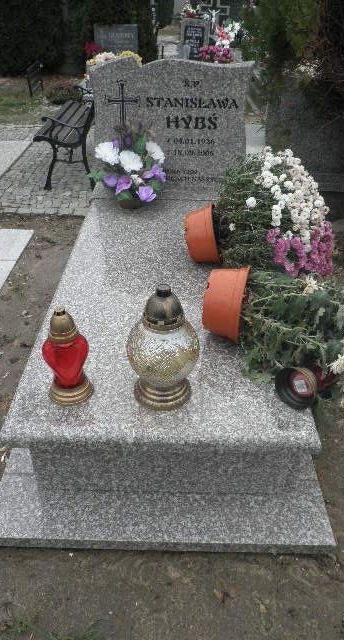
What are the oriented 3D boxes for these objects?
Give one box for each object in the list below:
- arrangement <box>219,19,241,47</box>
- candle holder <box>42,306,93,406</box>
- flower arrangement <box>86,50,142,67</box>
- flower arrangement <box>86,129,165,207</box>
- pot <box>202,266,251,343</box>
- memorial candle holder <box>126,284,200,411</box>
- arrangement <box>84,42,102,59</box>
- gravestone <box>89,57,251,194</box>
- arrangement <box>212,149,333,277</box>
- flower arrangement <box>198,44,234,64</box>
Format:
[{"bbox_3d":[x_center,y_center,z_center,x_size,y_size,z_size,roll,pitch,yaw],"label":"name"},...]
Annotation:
[{"bbox_3d":[0.910,-4.526,7.900,0.350,0.360,0.280,1,35,0],"label":"arrangement"},{"bbox_3d":[-0.285,0.088,1.343,0.126,0.284,0.121,1,36,0],"label":"candle holder"},{"bbox_3d":[-0.637,-2.834,5.598,0.621,0.330,0.369,1,36,0],"label":"flower arrangement"},{"bbox_3d":[-0.214,-0.693,2.374,0.364,0.369,0.291,1,36,0],"label":"flower arrangement"},{"bbox_3d":[0.184,-0.059,1.664,0.135,0.254,0.254,10,36,12],"label":"pot"},{"bbox_3d":[-0.024,0.064,1.393,0.206,0.358,0.206,1,35,0],"label":"memorial candle holder"},{"bbox_3d":[-1.242,-4.257,7.900,0.270,0.260,0.250,1,35,0],"label":"arrangement"},{"bbox_3d":[-0.010,-1.010,2.676,0.819,0.715,0.100,1,34,1],"label":"gravestone"},{"bbox_3d":[0.405,-0.444,2.064,0.466,0.427,0.427,1,36,0],"label":"arrangement"},{"bbox_3d":[0.669,-3.974,7.500,0.500,0.290,0.360,1,35,0],"label":"flower arrangement"}]

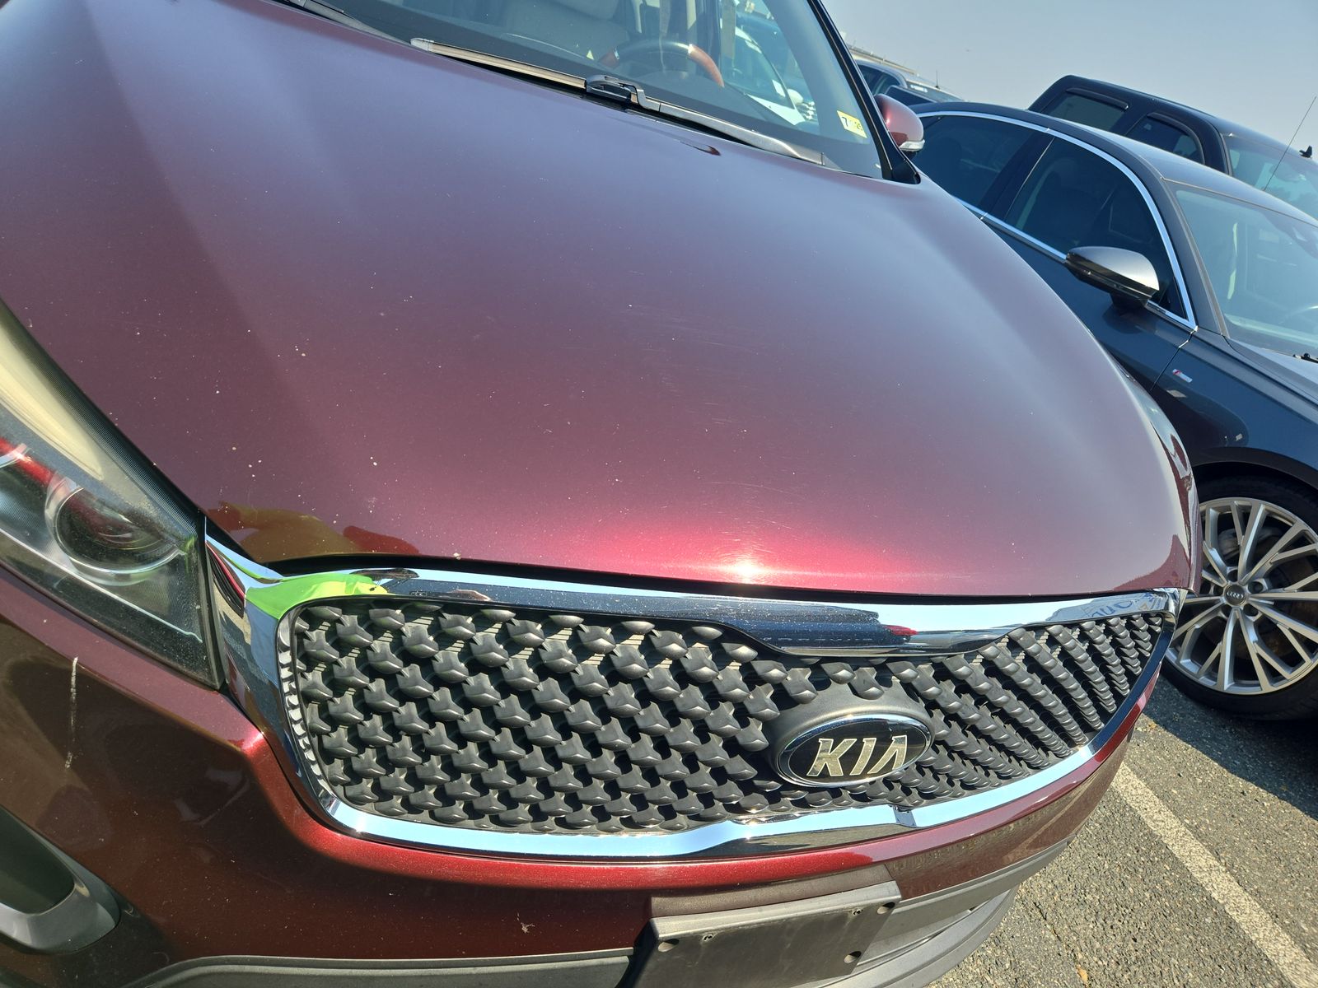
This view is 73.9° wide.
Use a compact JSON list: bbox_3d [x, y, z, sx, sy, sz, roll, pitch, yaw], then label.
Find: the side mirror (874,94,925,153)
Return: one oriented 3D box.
[{"bbox_3d":[0.627,-0.968,2.325,0.235,0.155,0.130,-4,35,-34],"label":"side mirror"}]

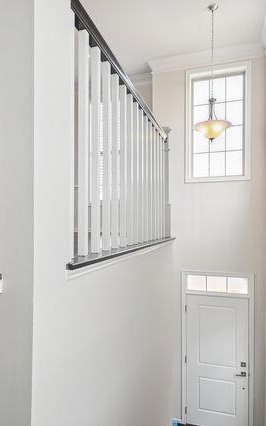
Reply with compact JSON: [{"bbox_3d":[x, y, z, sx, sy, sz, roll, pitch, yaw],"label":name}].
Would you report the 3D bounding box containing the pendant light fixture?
[{"bbox_3d":[0.968,-1.675,3.430,0.450,1.640,0.450,0,-1,17],"label":"pendant light fixture"}]

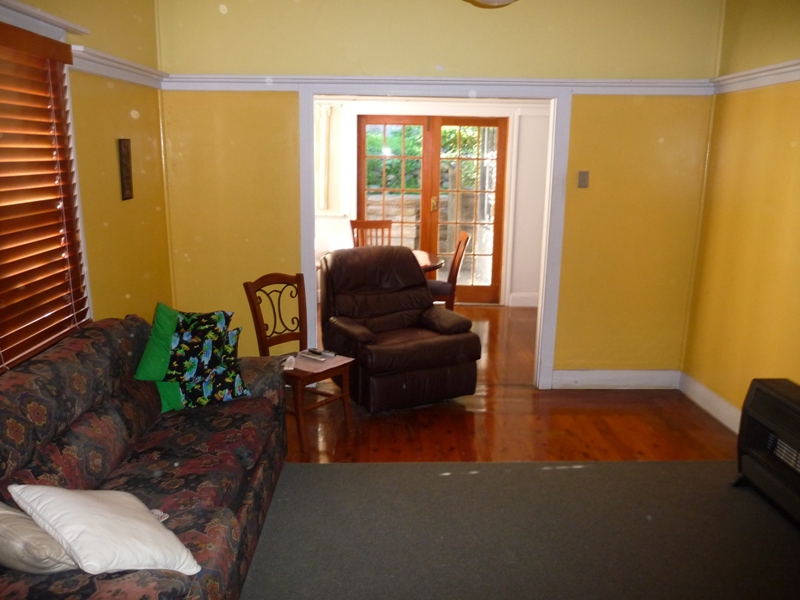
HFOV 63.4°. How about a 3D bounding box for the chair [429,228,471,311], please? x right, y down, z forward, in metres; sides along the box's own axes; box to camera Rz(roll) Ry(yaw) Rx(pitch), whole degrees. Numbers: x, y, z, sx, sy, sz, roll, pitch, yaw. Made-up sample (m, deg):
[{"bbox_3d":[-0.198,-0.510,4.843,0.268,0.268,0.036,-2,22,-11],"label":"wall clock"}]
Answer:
[{"bbox_3d":[0.319,-0.135,5.951,0.560,0.960,0.450,-1,13,-4],"label":"chair"}]

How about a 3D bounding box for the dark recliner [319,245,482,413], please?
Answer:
[{"bbox_3d":[-0.015,0.150,4.610,0.820,1.010,0.930,-6,15,-25],"label":"dark recliner"}]

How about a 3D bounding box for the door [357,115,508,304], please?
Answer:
[{"bbox_3d":[0.344,-0.959,7.105,1.619,2.040,0.080,0,13,-1],"label":"door"}]

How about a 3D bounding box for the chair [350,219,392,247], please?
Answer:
[{"bbox_3d":[-0.297,-0.310,6.681,0.450,0.960,0.550,0,13,-1],"label":"chair"}]

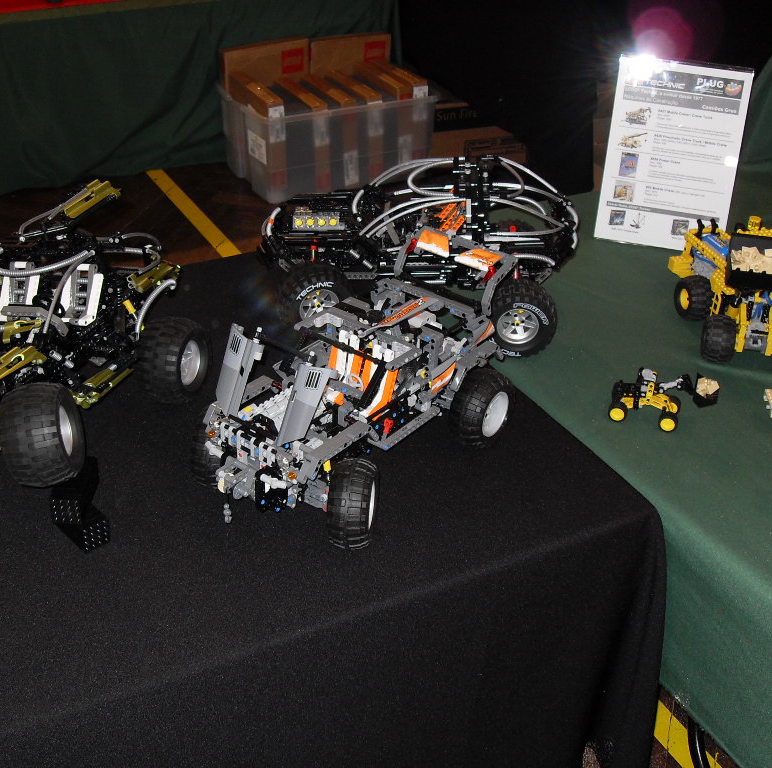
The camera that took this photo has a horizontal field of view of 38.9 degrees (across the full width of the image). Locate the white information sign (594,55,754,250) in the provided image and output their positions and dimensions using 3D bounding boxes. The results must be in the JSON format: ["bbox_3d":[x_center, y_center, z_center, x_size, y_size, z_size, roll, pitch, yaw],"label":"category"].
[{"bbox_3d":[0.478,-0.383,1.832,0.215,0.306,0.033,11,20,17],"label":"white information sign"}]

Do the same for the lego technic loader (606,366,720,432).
[{"bbox_3d":[0.345,0.015,1.354,0.132,0.068,0.064,8,30,13],"label":"lego technic loader"}]

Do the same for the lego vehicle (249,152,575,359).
[{"bbox_3d":[0.051,-0.209,1.585,0.442,0.222,0.278,6,30,8],"label":"lego vehicle"}]

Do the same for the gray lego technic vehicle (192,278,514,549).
[{"bbox_3d":[-0.030,-0.006,1.231,0.232,0.213,0.367,21,35,31],"label":"gray lego technic vehicle"}]

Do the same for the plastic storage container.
[{"bbox_3d":[-0.240,-1.024,4.430,0.726,0.320,0.534,-13,32,-24],"label":"plastic storage container"}]

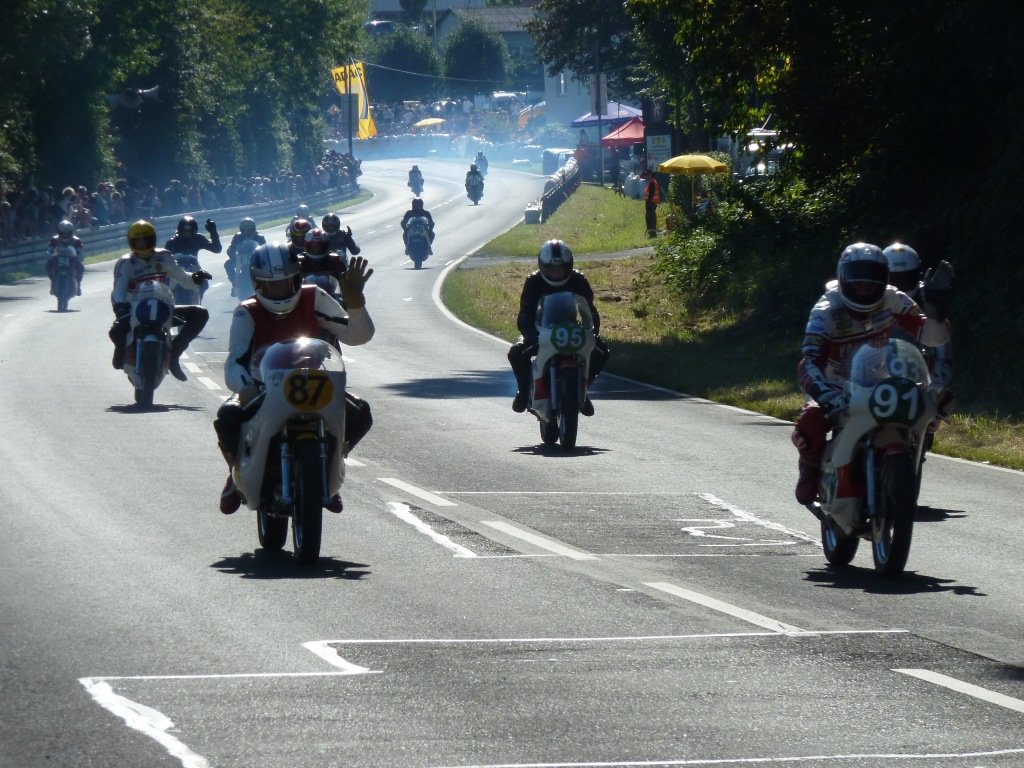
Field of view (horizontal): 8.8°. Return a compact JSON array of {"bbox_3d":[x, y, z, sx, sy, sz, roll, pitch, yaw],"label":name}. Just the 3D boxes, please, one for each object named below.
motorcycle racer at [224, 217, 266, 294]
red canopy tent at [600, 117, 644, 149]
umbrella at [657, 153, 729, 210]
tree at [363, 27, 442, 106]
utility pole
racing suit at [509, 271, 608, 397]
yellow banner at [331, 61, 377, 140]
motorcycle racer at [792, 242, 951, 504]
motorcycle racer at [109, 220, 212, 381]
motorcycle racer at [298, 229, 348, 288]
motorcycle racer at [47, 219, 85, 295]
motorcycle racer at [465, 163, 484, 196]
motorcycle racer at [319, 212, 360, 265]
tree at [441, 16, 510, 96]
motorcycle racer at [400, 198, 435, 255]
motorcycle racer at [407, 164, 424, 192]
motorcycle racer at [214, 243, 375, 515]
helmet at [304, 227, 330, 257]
[{"bbox_3d":[-4.468,-2.145,112.000,0.720,1.320,0.850,0,2,-6],"label":"motorcycle racer"},{"bbox_3d":[5.484,-10.244,292.000,3.100,3.000,3.100,0,2,-6],"label":"red canopy tent"},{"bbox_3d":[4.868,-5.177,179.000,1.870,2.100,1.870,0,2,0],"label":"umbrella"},{"bbox_3d":[-6.992,-20.146,425.000,5.100,5.400,5.100,0,2,0],"label":"tree"},{"bbox_3d":[3.485,-10.930,266.000,0.220,6.100,0.220,-2,2,0],"label":"utility pole"},{"bbox_3d":[0.360,-0.399,51.600,0.800,0.990,0.820,0,2,-6],"label":"racing suit"},{"bbox_3d":[-6.744,-12.139,285.000,1.500,3.200,0.350,-15,2,0],"label":"yellow banner"},{"bbox_3d":[1.820,-0.053,33.700,0.760,1.310,0.880,0,2,-9],"label":"motorcycle racer"},{"bbox_3d":[-3.206,-0.761,60.700,0.930,1.430,0.880,0,2,-6],"label":"motorcycle racer"},{"bbox_3d":[-1.936,-0.943,67.100,0.740,1.260,0.880,0,2,-5],"label":"motorcycle racer"},{"bbox_3d":[-7.748,-2.204,115.500,0.670,1.320,0.850,0,2,-3],"label":"motorcycle racer"},{"bbox_3d":[-1.409,-7.644,250.000,0.700,1.260,0.850,0,2,-1],"label":"motorcycle racer"},{"bbox_3d":[-2.667,-1.901,100.000,0.780,1.340,0.860,0,2,-5],"label":"motorcycle racer"},{"bbox_3d":[-2.331,-20.593,425.000,4.500,5.800,4.500,0,2,0],"label":"tree"},{"bbox_3d":[-2.260,-3.786,160.000,0.810,1.340,0.870,0,2,-1],"label":"motorcycle racer"},{"bbox_3d":[-4.524,-9.610,312.000,0.780,1.310,0.850,0,2,-3],"label":"motorcycle racer"},{"bbox_3d":[-1.150,-0.029,35.200,0.830,1.420,0.880,0,2,-8],"label":"motorcycle racer"},{"bbox_3d":[-1.958,-1.412,66.900,0.250,0.280,0.320,0,2,-5],"label":"helmet"}]

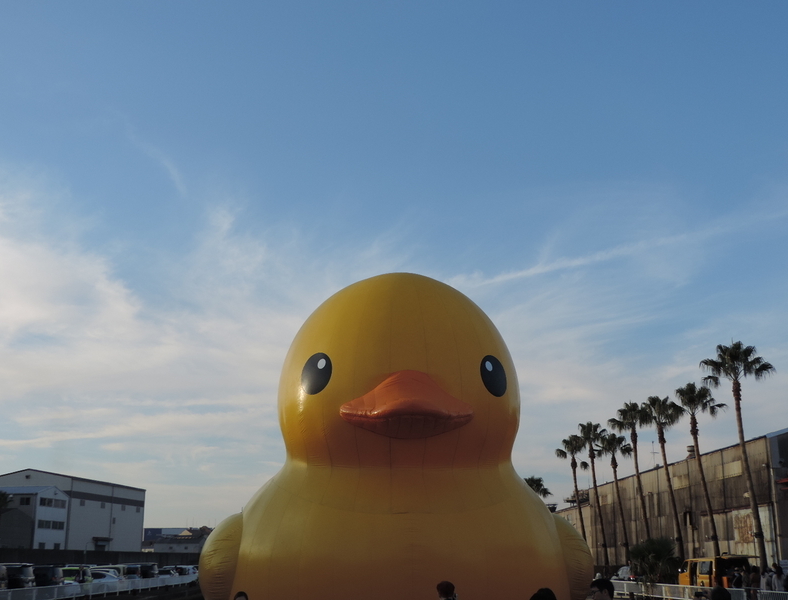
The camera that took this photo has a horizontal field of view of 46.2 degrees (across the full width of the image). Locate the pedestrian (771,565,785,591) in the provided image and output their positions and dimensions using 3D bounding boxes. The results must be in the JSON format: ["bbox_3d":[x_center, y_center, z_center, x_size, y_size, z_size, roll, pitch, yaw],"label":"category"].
[{"bbox_3d":[13.917,10.572,33.421,0.460,1.630,0.320,-2,-16,8],"label":"pedestrian"}]

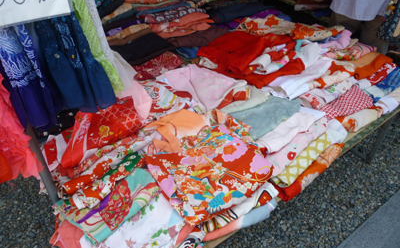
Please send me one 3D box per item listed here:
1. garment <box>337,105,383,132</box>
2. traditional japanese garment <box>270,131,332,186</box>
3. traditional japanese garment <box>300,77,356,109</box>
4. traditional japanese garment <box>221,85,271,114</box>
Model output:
[{"bbox_3d":[0.839,-0.027,1.735,0.266,0.065,0.110,-16,45,-20],"label":"garment"},{"bbox_3d":[0.474,0.144,1.521,0.431,0.060,0.120,-31,51,-32],"label":"traditional japanese garment"},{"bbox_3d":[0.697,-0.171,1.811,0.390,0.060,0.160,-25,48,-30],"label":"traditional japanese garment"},{"bbox_3d":[0.237,-0.130,1.756,0.288,0.065,0.150,-21,47,-24],"label":"traditional japanese garment"}]

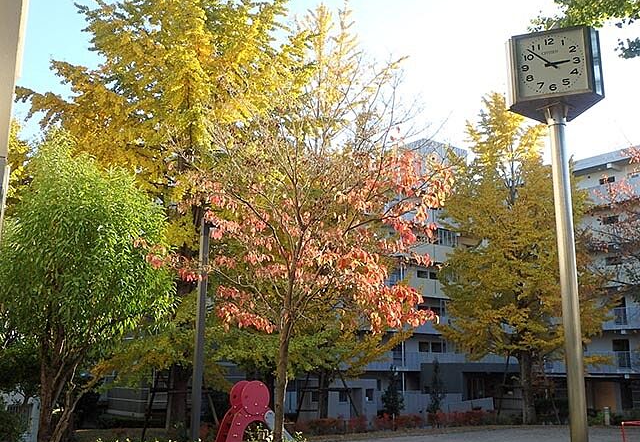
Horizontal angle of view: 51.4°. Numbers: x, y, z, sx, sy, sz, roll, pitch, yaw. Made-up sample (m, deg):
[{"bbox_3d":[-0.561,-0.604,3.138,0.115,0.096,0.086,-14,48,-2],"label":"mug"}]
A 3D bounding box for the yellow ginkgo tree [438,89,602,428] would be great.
[{"bbox_3d":[8.265,1.188,27.365,6.810,13.710,6.260,0,-12,0],"label":"yellow ginkgo tree"}]

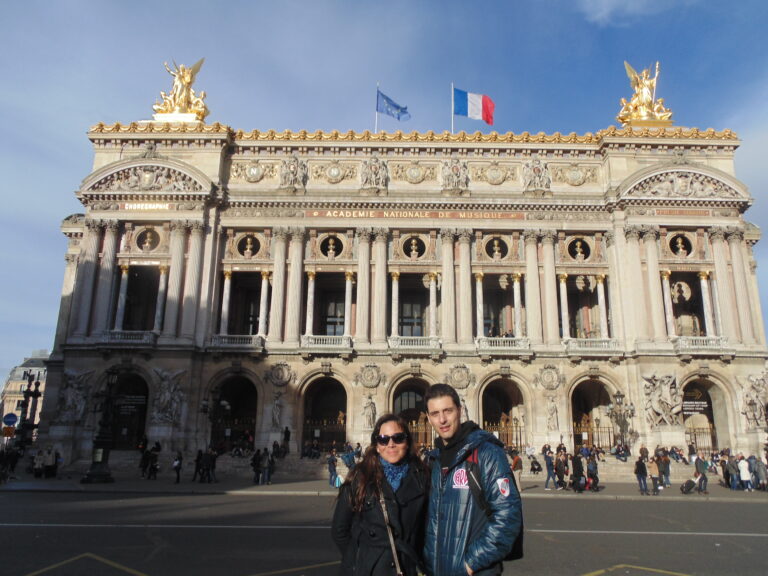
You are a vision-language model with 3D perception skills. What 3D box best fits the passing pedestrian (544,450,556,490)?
[{"bbox_3d":[7.658,8.378,27.495,0.650,1.700,0.500,1,-15,0],"label":"passing pedestrian"}]

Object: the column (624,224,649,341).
[{"bbox_3d":[21.146,-0.514,49.797,1.220,10.009,1.220,1,-14,0],"label":"column"}]

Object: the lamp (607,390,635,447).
[{"bbox_3d":[18.305,10.345,46.454,2.000,4.500,2.000,1,-15,0],"label":"lamp"}]

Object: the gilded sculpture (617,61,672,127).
[{"bbox_3d":[25.743,-19.189,59.093,5.000,7.343,3.500,1,-14,1],"label":"gilded sculpture"}]

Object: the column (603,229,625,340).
[{"bbox_3d":[19.662,-0.195,50.950,1.200,9.744,1.150,1,-14,0],"label":"column"}]

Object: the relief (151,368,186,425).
[{"bbox_3d":[-16.420,8.280,45.638,2.738,4.278,1.400,1,-14,0],"label":"relief"}]

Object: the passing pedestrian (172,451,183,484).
[{"bbox_3d":[-10.557,9.182,30.639,0.420,1.620,0.470,1,-15,0],"label":"passing pedestrian"}]

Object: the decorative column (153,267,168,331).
[{"bbox_3d":[-18.299,0.902,49.296,0.700,5.696,0.700,1,-14,0],"label":"decorative column"}]

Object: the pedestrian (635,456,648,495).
[{"bbox_3d":[12.255,8.935,28.492,0.580,1.747,0.400,-5,-15,20],"label":"pedestrian"}]

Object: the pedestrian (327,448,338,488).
[{"bbox_3d":[-2.276,7.992,26.573,0.520,1.657,0.420,10,-17,-33],"label":"pedestrian"}]

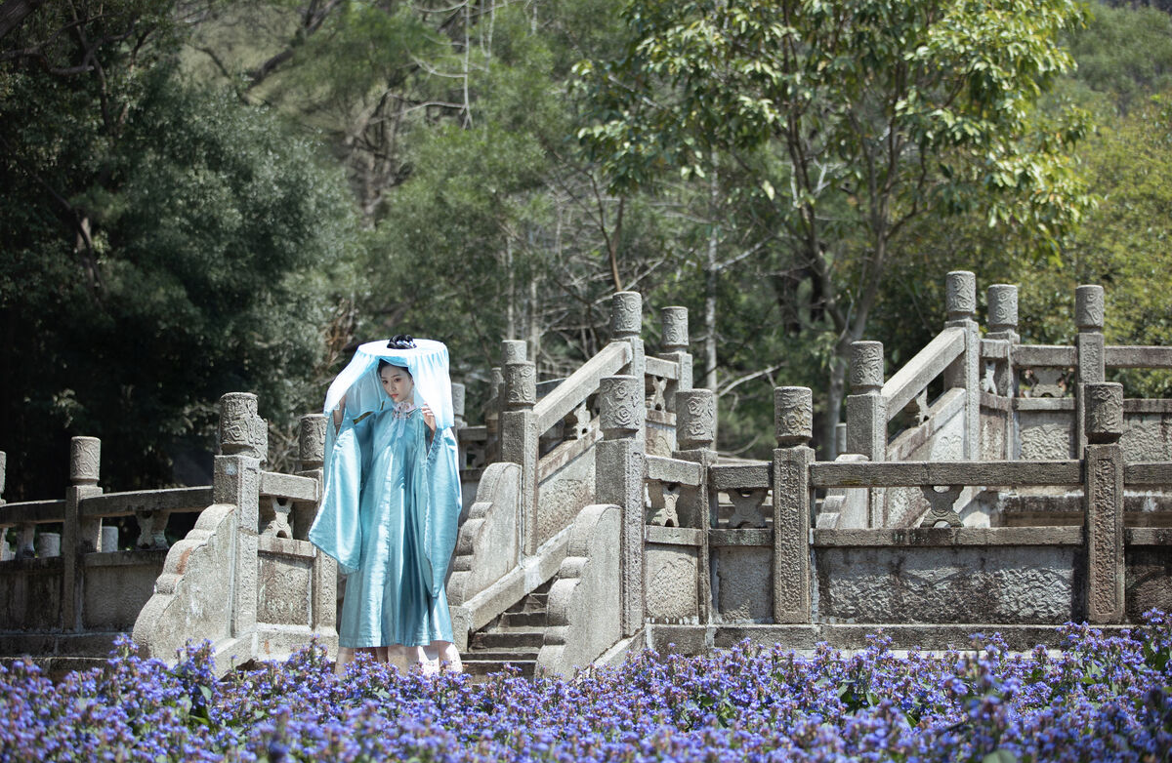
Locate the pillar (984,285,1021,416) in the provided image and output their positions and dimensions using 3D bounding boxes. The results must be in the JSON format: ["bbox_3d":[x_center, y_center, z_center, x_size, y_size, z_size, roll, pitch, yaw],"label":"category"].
[{"bbox_3d":[2.796,-0.019,19.132,0.187,1.256,0.187,-3,-6,29],"label":"pillar"}]

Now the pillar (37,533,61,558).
[{"bbox_3d":[-5.008,2.049,26.720,0.199,1.256,0.199,-2,-6,17],"label":"pillar"}]

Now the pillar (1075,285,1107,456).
[{"bbox_3d":[3.390,-0.020,19.189,0.196,1.256,0.196,0,-6,0],"label":"pillar"}]

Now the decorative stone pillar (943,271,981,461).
[{"bbox_3d":[2.432,-0.087,18.494,0.187,1.256,0.187,-3,-6,29],"label":"decorative stone pillar"}]

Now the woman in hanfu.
[{"bbox_3d":[-1.005,0.560,14.350,0.730,1.538,0.520,-1,-6,6],"label":"woman in hanfu"}]

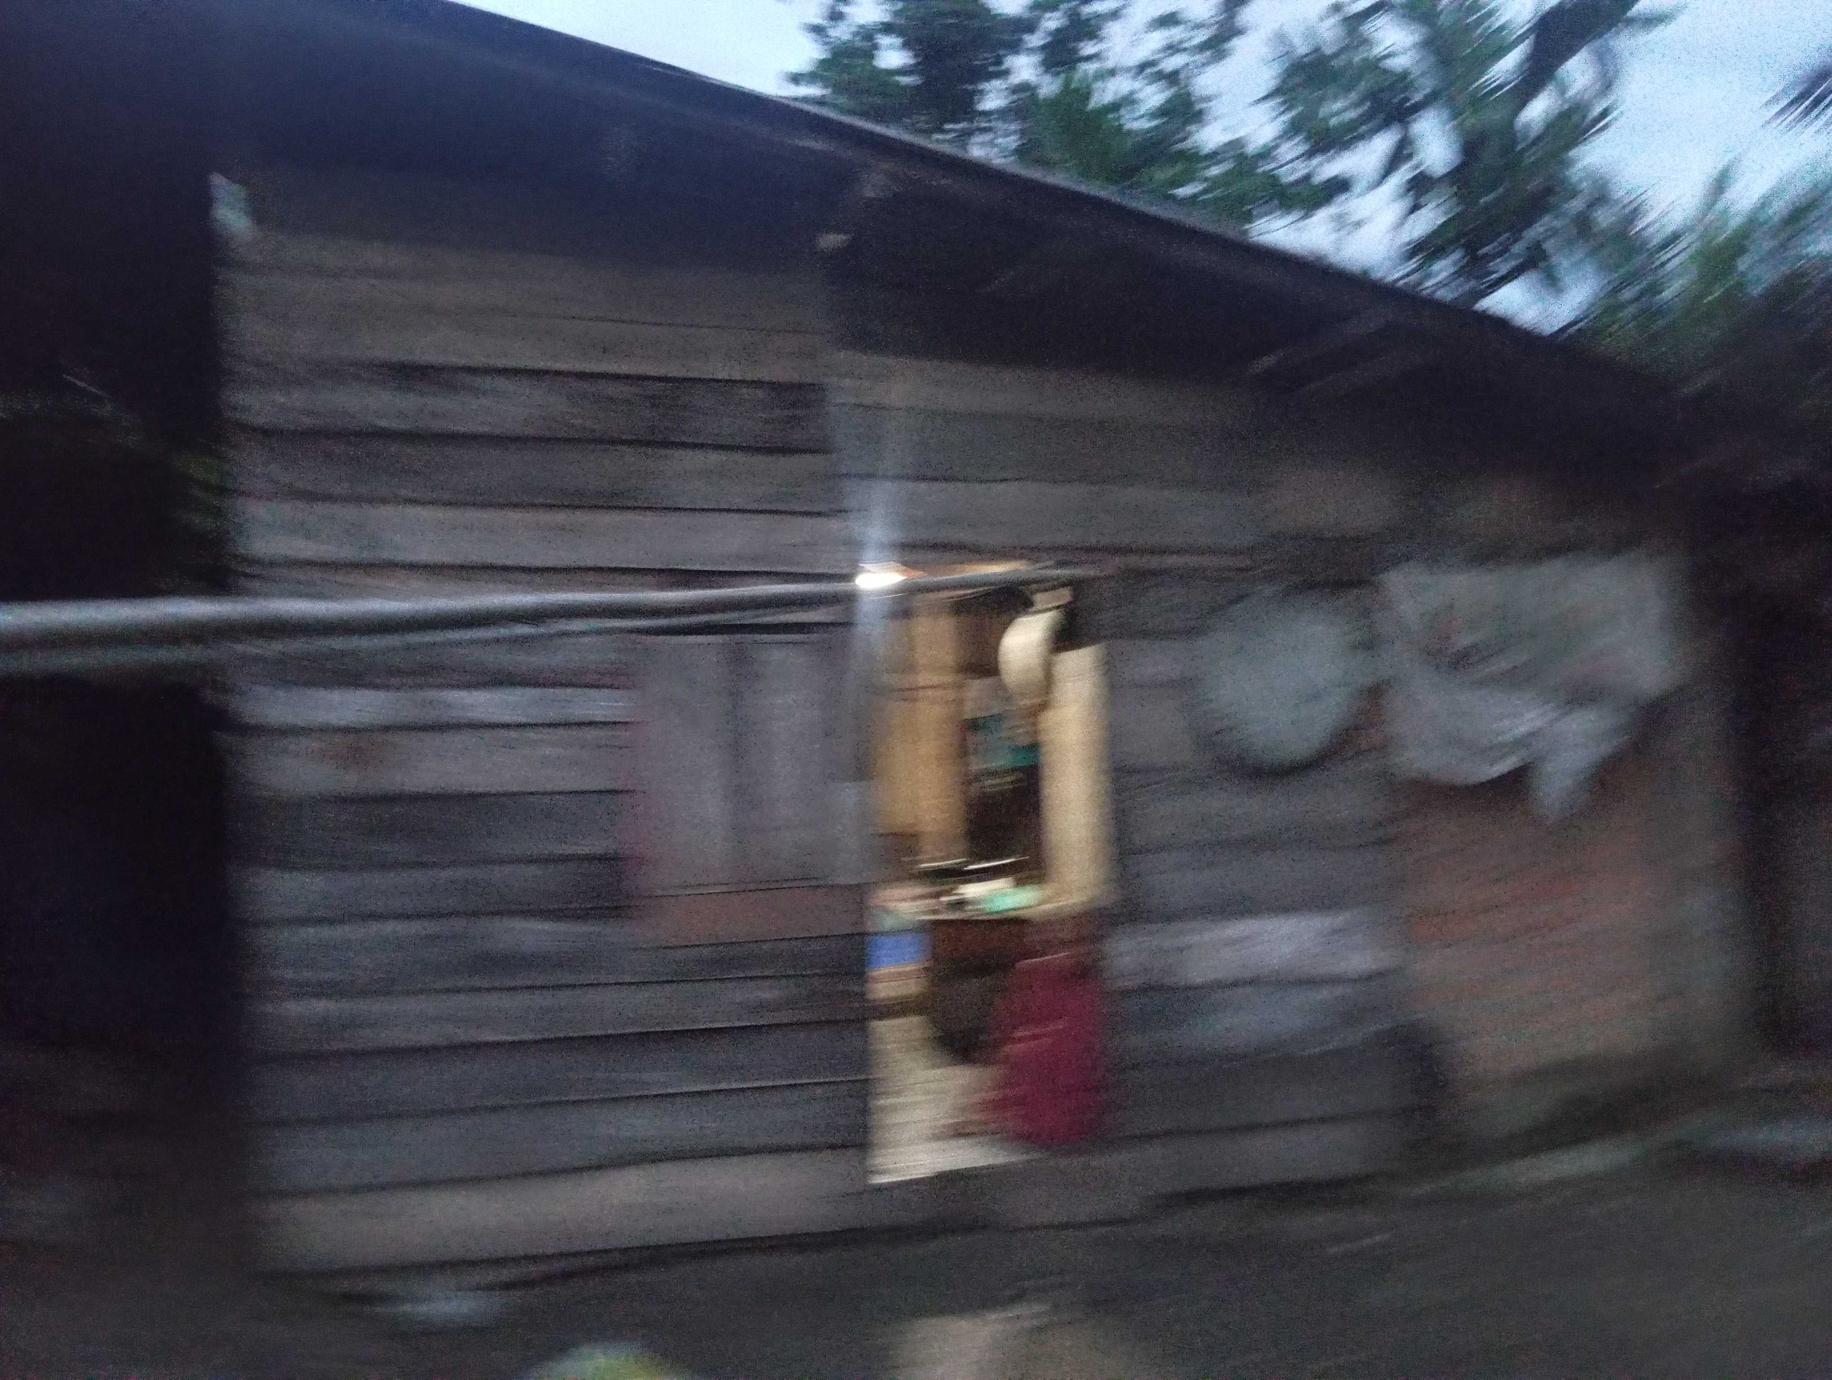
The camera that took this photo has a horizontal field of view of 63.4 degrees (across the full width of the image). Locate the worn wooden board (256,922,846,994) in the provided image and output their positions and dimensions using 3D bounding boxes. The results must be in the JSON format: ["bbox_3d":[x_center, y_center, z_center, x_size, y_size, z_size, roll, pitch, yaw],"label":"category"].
[{"bbox_3d":[-0.979,0.740,4.230,1.692,0.192,0.025,0,-2,-14],"label":"worn wooden board"}]

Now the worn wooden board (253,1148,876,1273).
[{"bbox_3d":[-0.957,1.472,4.210,1.709,0.224,0.025,0,-2,-14],"label":"worn wooden board"}]

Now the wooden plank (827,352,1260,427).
[{"bbox_3d":[0.432,-0.942,4.752,1.465,0.149,0.030,0,-5,-14],"label":"wooden plank"}]

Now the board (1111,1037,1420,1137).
[{"bbox_3d":[1.131,1.274,4.767,1.094,0.226,0.030,0,-3,-15],"label":"board"}]

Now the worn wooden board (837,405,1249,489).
[{"bbox_3d":[0.395,-0.752,4.663,1.353,0.221,0.025,0,-2,-14],"label":"worn wooden board"}]

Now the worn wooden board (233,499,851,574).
[{"bbox_3d":[-1.032,-0.435,4.256,1.702,0.189,0.025,0,-2,-14],"label":"worn wooden board"}]

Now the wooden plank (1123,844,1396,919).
[{"bbox_3d":[1.106,0.621,4.767,0.965,0.219,0.025,0,-2,-14],"label":"wooden plank"}]

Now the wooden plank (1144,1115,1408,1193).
[{"bbox_3d":[1.159,1.484,4.764,0.932,0.186,0.030,0,-3,-15],"label":"wooden plank"}]

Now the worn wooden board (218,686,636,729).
[{"bbox_3d":[-1.349,0.049,4.199,1.088,0.108,0.030,0,-5,-14],"label":"worn wooden board"}]

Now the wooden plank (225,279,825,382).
[{"bbox_3d":[-1.085,-1.003,4.287,1.669,0.181,0.030,0,-3,-15],"label":"wooden plank"}]

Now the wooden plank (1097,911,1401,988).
[{"bbox_3d":[1.089,0.832,4.777,1.047,0.204,0.030,0,-3,-15],"label":"wooden plank"}]

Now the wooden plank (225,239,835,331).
[{"bbox_3d":[-1.075,-1.173,4.298,1.655,0.162,0.030,0,-3,-15],"label":"wooden plank"}]

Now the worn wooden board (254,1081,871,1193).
[{"bbox_3d":[-0.958,1.261,4.211,1.697,0.192,0.030,0,-3,-15],"label":"worn wooden board"}]

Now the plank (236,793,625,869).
[{"bbox_3d":[-1.337,0.387,4.150,1.042,0.187,0.025,0,-2,-14],"label":"plank"}]

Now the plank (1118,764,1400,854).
[{"bbox_3d":[1.096,0.382,4.795,0.976,0.269,0.030,0,-5,-14],"label":"plank"}]

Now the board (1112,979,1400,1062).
[{"bbox_3d":[1.097,1.048,4.731,0.988,0.239,0.030,0,-5,-14],"label":"board"}]

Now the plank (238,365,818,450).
[{"bbox_3d":[-1.097,-0.825,4.348,1.702,0.196,0.030,0,-5,-14],"label":"plank"}]

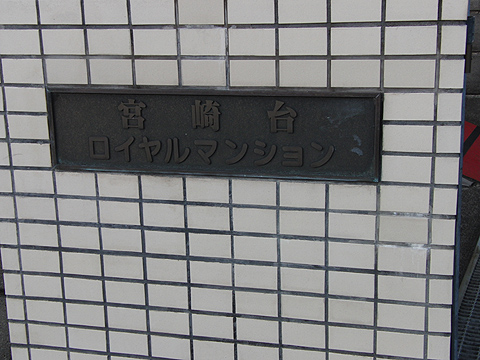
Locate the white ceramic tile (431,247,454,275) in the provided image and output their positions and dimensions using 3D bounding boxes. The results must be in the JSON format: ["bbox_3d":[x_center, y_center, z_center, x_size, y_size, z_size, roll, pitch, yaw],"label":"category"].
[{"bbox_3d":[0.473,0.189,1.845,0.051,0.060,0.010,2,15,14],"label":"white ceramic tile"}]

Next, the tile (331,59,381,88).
[{"bbox_3d":[0.252,-0.232,1.728,0.108,0.061,0.010,2,15,15],"label":"tile"}]

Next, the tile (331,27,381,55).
[{"bbox_3d":[0.251,-0.303,1.714,0.108,0.060,0.010,3,15,15],"label":"tile"}]

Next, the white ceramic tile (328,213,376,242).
[{"bbox_3d":[0.260,0.106,1.840,0.108,0.060,0.010,2,15,14],"label":"white ceramic tile"}]

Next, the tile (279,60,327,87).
[{"bbox_3d":[0.142,-0.240,1.773,0.108,0.060,0.010,3,15,15],"label":"tile"}]

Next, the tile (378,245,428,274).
[{"bbox_3d":[0.373,0.180,1.812,0.108,0.060,0.010,3,15,15],"label":"tile"}]

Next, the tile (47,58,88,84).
[{"bbox_3d":[-0.414,-0.262,1.894,0.108,0.061,0.010,3,15,15],"label":"tile"}]

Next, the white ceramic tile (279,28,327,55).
[{"bbox_3d":[0.139,-0.305,1.739,0.108,0.061,0.010,2,15,15],"label":"white ceramic tile"}]

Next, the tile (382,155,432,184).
[{"bbox_3d":[0.369,-0.025,1.765,0.108,0.060,0.010,2,15,15],"label":"tile"}]

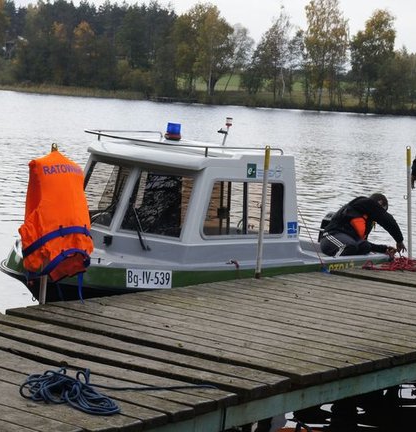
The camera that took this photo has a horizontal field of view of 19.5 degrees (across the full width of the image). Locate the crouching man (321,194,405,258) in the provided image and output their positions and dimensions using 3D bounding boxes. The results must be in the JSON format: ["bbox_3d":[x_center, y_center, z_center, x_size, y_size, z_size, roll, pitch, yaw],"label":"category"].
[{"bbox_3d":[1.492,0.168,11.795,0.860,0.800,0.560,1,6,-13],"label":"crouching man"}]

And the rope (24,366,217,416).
[{"bbox_3d":[-0.491,0.858,6.135,0.960,0.130,0.620,4,6,10],"label":"rope"}]

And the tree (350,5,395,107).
[{"bbox_3d":[24.501,-23.459,180.000,6.900,14.900,6.900,3,6,0],"label":"tree"}]

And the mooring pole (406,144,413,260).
[{"bbox_3d":[2.012,-0.121,12.041,0.050,1.110,0.050,-2,6,0],"label":"mooring pole"}]

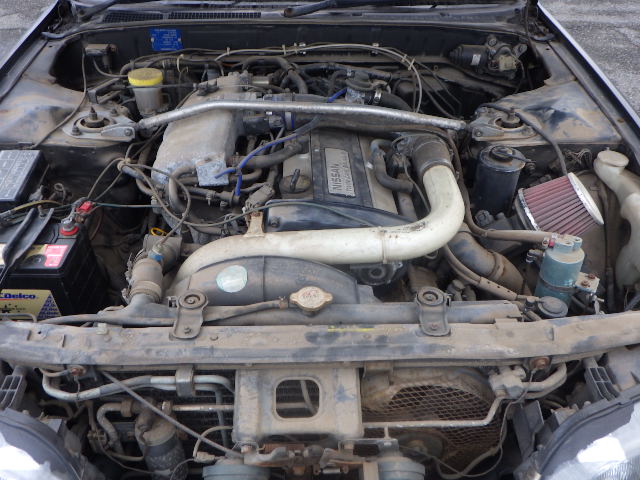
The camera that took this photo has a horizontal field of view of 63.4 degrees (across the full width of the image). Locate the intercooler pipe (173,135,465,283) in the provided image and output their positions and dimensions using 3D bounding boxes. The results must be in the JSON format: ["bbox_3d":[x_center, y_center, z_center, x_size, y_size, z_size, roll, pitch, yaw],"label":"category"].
[{"bbox_3d":[-0.002,-0.061,1.037,0.555,0.225,0.260,-1,37,-1],"label":"intercooler pipe"}]

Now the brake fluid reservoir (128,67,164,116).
[{"bbox_3d":[-0.431,-0.367,1.285,0.085,0.105,0.085,-1,37,-1],"label":"brake fluid reservoir"}]

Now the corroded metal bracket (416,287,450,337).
[{"bbox_3d":[0.191,0.120,0.870,0.053,0.028,0.093,-1,37,-1],"label":"corroded metal bracket"}]

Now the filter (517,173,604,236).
[{"bbox_3d":[0.519,-0.066,1.120,0.130,0.150,0.150,-29,33,32],"label":"filter"}]

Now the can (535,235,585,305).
[{"bbox_3d":[0.466,0.061,1.010,0.075,0.135,0.075,2,37,-2],"label":"can"}]

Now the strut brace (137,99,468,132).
[{"bbox_3d":[-0.041,-0.295,1.225,0.775,0.060,0.045,-1,37,-1],"label":"strut brace"}]

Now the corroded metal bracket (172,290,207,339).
[{"bbox_3d":[-0.219,0.125,0.870,0.053,0.028,0.093,-1,37,-1],"label":"corroded metal bracket"}]

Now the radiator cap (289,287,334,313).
[{"bbox_3d":[-0.015,0.105,0.895,0.073,0.028,0.050,-1,37,-1],"label":"radiator cap"}]

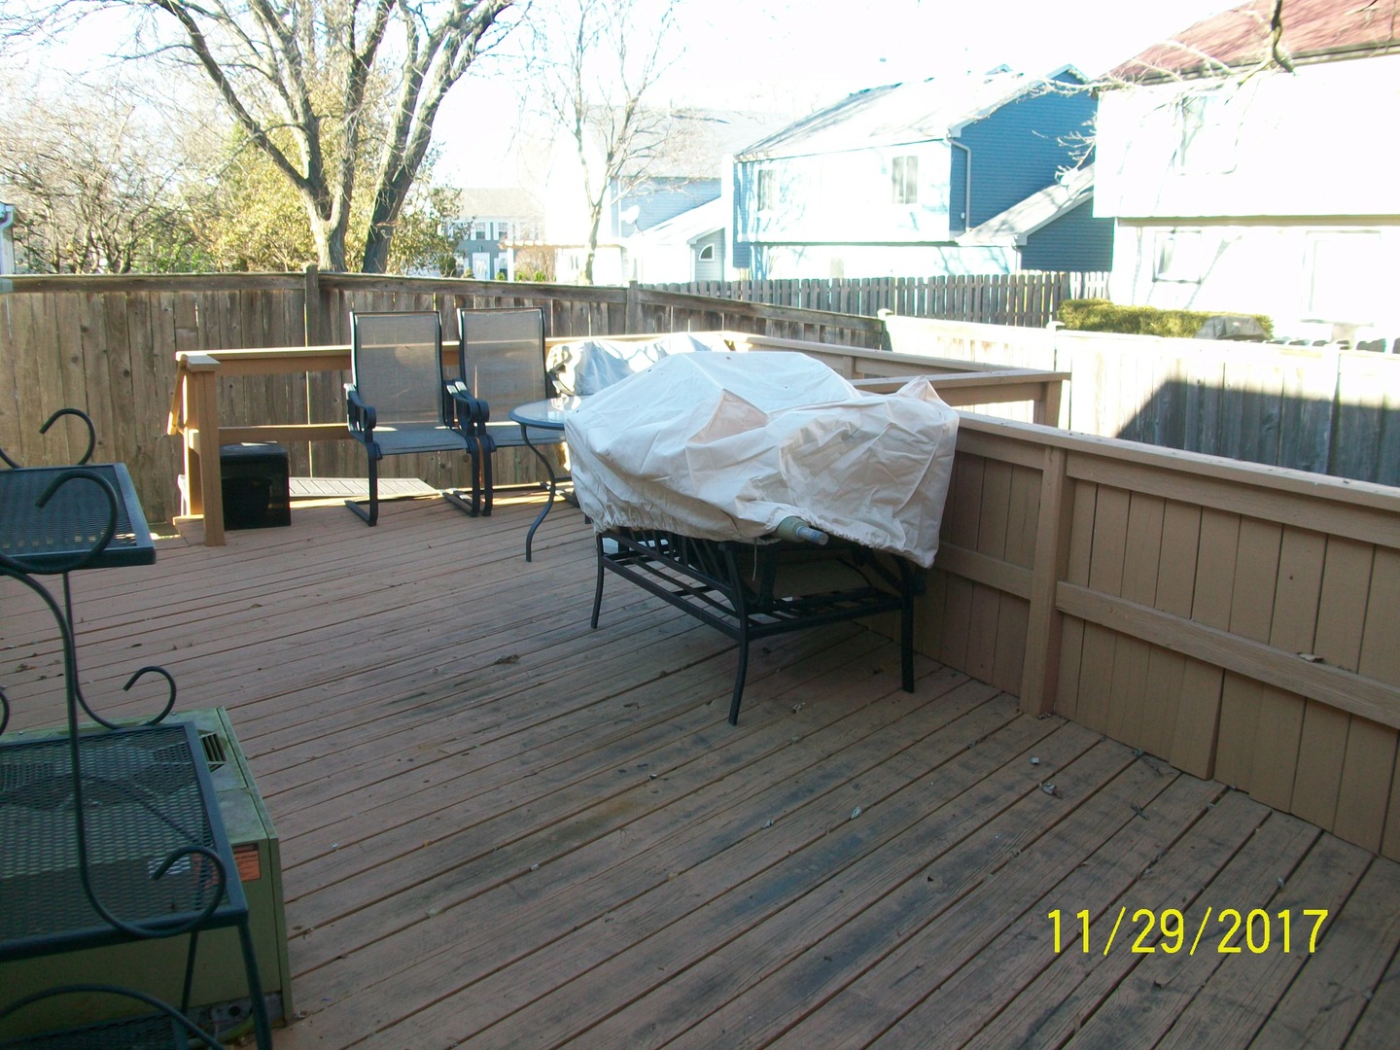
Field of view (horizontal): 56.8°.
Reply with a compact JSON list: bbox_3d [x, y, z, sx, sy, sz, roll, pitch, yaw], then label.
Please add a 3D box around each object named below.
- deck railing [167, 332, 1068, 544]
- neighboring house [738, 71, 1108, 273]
[{"bbox_3d":[-0.579,-0.462,7.165,4.100,0.950,3.150,-6,14,-32],"label":"deck railing"},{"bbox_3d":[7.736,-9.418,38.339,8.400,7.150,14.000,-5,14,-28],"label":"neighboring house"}]

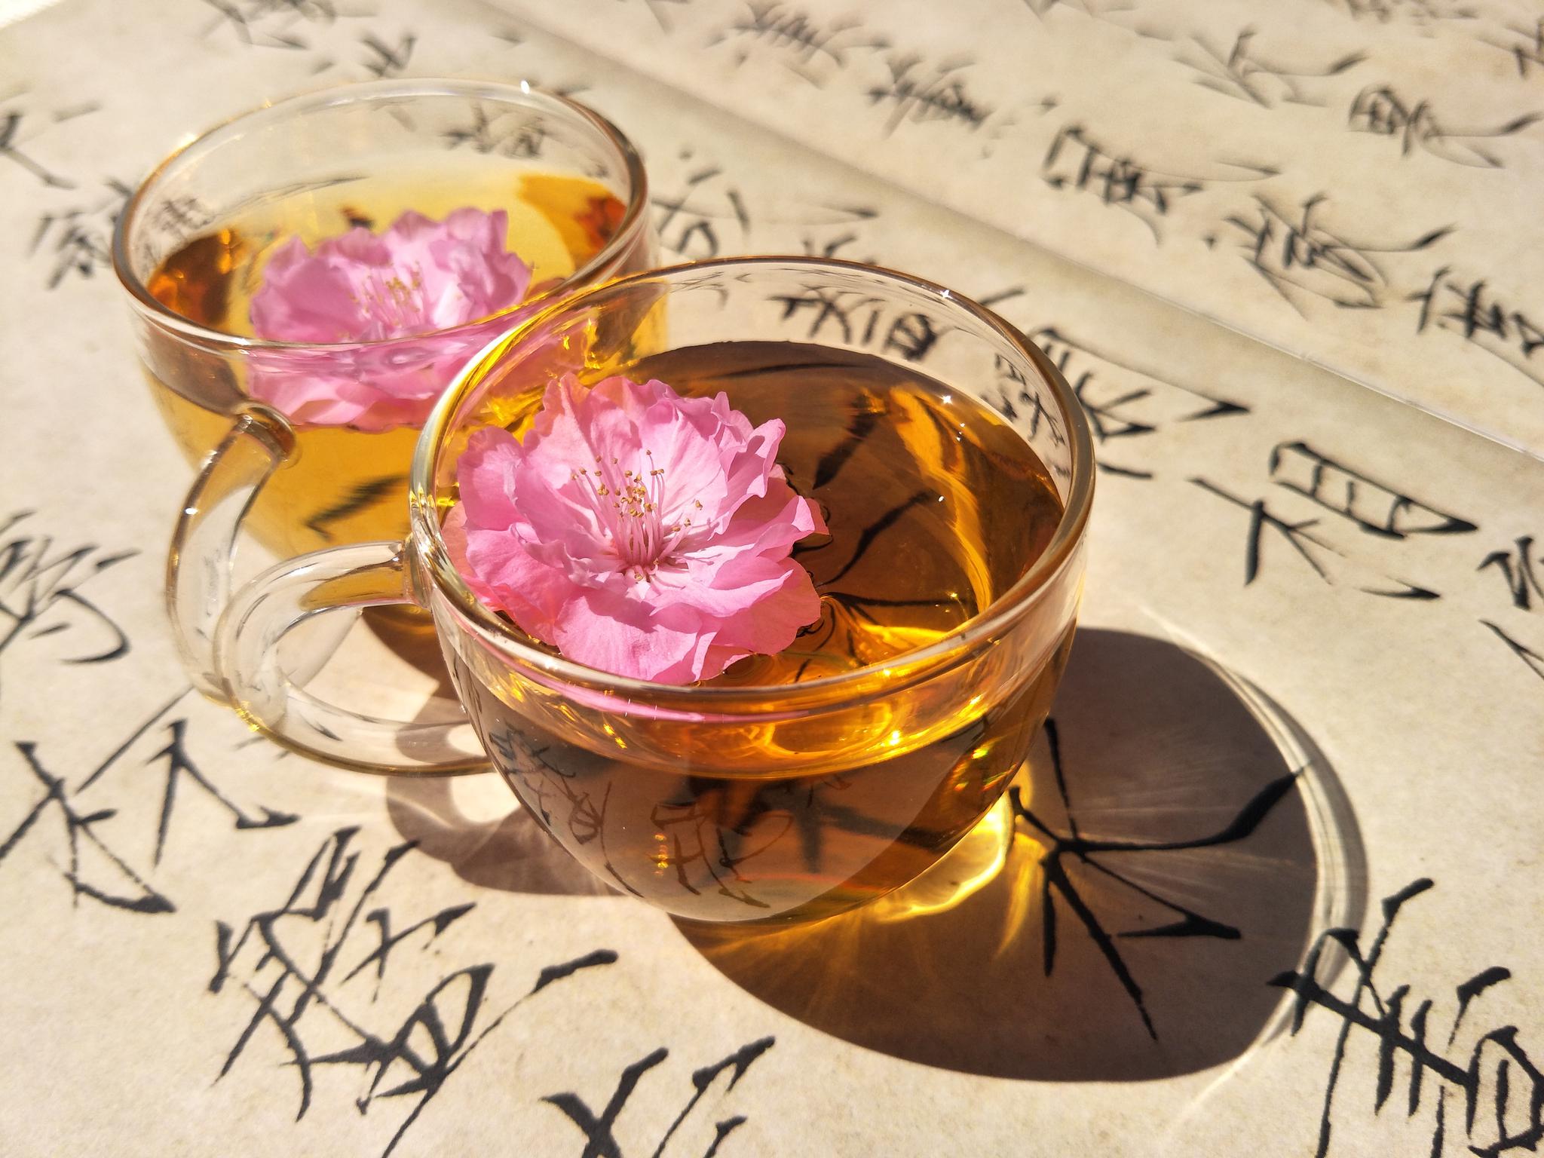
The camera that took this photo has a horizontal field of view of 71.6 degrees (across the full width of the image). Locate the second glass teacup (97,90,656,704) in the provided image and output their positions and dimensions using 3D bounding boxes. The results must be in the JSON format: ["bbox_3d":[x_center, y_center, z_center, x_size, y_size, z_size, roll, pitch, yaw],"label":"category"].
[{"bbox_3d":[-0.062,-0.029,0.180,0.084,0.061,0.110,12,49,11],"label":"second glass teacup"}]

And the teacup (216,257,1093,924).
[{"bbox_3d":[-0.014,0.006,0.148,0.110,0.061,0.084,-14,49,-11],"label":"teacup"}]

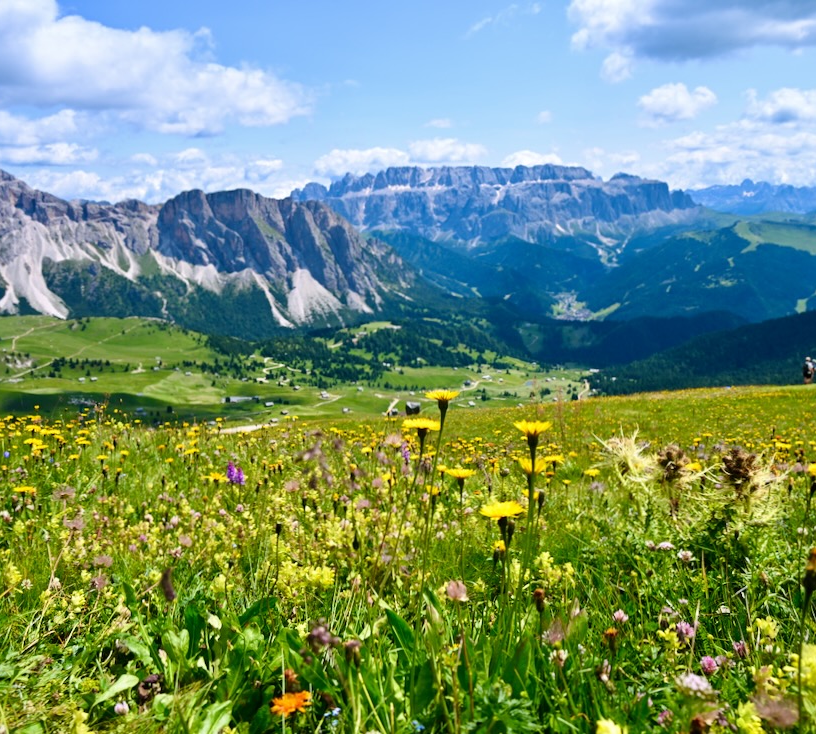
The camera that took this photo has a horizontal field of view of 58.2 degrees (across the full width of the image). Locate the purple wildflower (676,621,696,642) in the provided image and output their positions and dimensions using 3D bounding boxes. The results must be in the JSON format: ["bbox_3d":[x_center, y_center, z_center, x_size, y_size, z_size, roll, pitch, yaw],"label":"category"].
[{"bbox_3d":[0.399,0.379,1.050,0.027,0.027,0.027,3,13,11],"label":"purple wildflower"}]

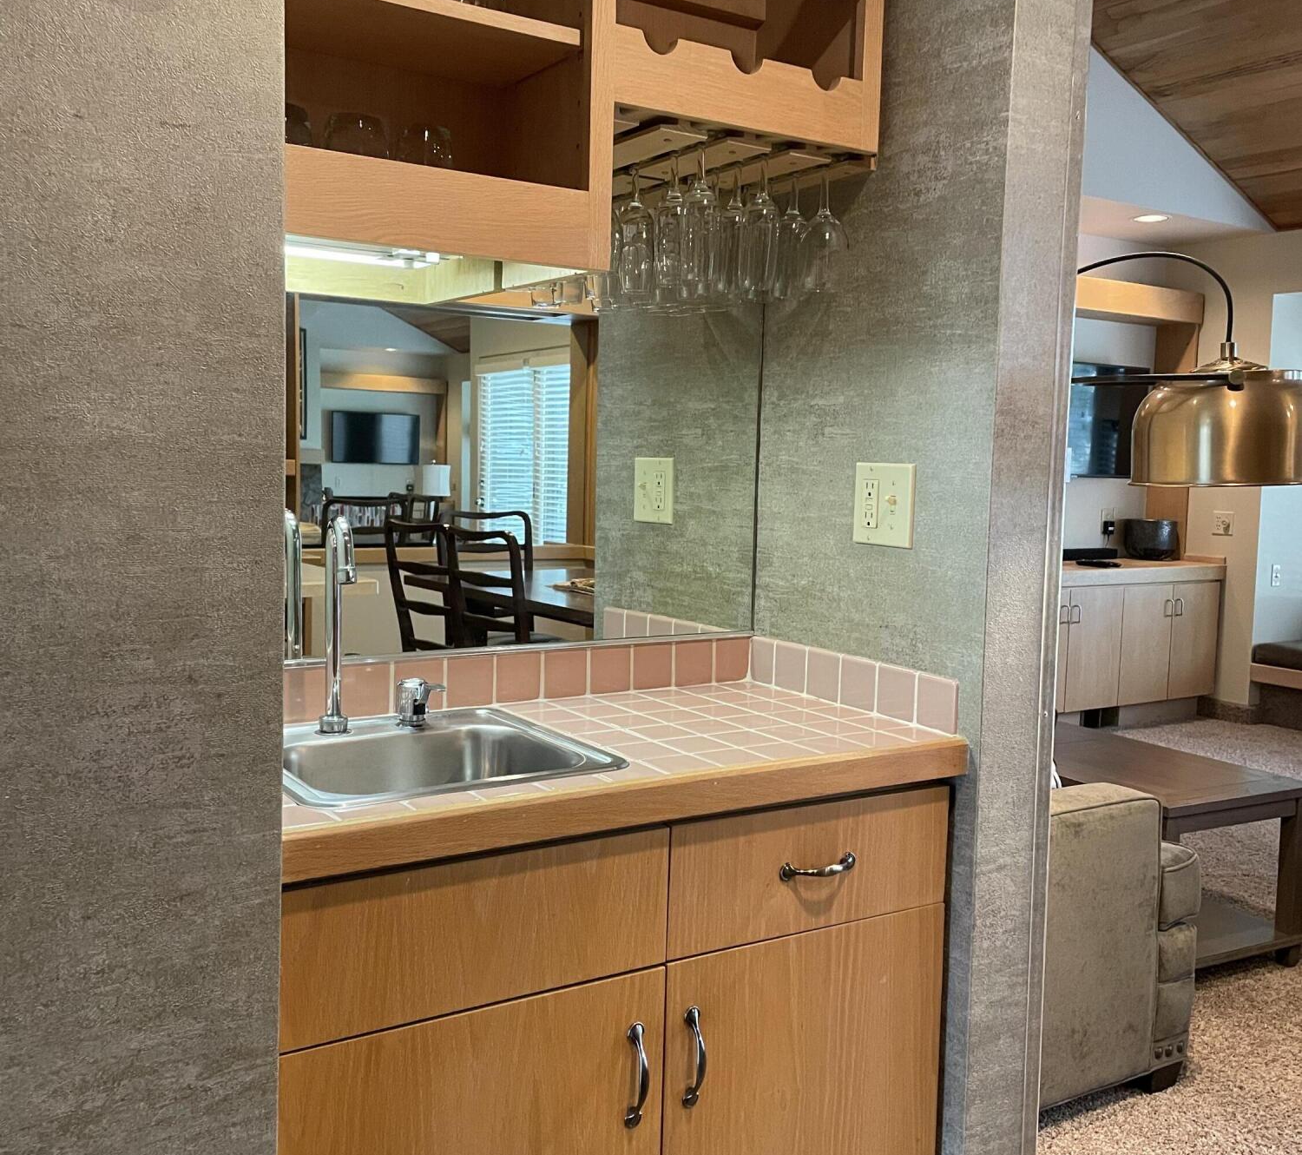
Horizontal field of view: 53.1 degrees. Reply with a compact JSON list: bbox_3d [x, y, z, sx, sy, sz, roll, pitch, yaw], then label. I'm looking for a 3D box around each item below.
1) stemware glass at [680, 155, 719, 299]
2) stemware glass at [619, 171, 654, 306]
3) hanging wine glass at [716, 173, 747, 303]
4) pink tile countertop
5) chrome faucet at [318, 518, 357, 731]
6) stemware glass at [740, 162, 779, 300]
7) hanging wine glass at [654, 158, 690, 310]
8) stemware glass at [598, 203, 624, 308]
[{"bbox_3d":[0.066,-0.482,1.708,0.058,0.194,0.058,1,5,0],"label":"stemware glass"},{"bbox_3d":[-0.025,-0.497,1.846,0.058,0.194,0.058,1,5,0],"label":"stemware glass"},{"bbox_3d":[0.119,-0.491,1.817,0.058,0.194,0.058,1,5,0],"label":"hanging wine glass"},{"bbox_3d":[-0.096,0.226,1.641,0.908,0.049,0.466,-2,6,-33],"label":"pink tile countertop"},{"bbox_3d":[-0.382,0.058,1.607,0.040,0.270,0.112,-1,6,-25],"label":"chrome faucet"},{"bbox_3d":[0.153,-0.485,1.766,0.058,0.194,0.058,1,5,0],"label":"stemware glass"},{"bbox_3d":[0.030,-0.488,1.763,0.058,0.194,0.058,1,5,0],"label":"hanging wine glass"},{"bbox_3d":[-0.062,-0.503,1.903,0.058,0.194,0.058,-2,6,-33],"label":"stemware glass"}]

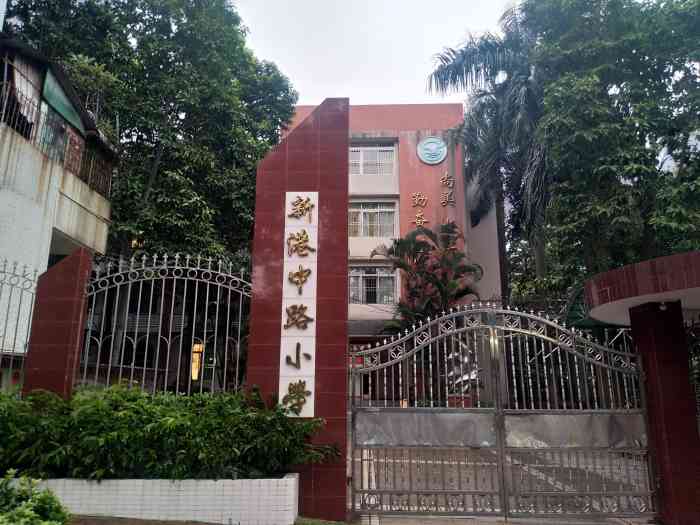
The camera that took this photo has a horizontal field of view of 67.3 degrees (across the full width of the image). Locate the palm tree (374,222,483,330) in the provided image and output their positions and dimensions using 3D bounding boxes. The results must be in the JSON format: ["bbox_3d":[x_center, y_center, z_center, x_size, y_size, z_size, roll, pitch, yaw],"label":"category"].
[{"bbox_3d":[2.824,2.307,17.986,3.600,7.200,3.400,0,-14,0],"label":"palm tree"}]

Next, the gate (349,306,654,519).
[{"bbox_3d":[1.900,1.896,6.999,3.850,2.700,0.130,-1,-14,3],"label":"gate"}]

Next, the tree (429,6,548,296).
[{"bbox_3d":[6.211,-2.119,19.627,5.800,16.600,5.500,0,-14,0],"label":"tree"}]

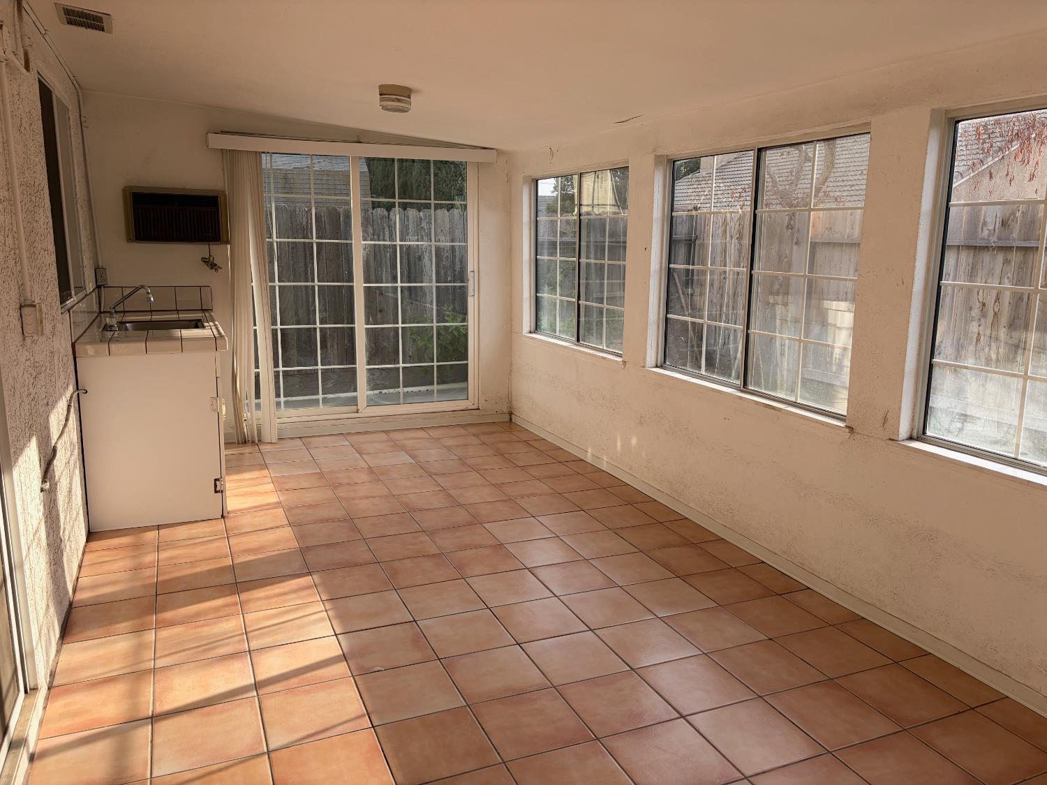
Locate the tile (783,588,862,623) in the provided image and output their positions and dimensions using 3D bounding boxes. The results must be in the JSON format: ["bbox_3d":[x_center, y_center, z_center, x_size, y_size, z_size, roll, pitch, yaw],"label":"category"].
[{"bbox_3d":[1.232,0.892,3.277,0.150,0.012,0.294,-3,12,-23],"label":"tile"}]

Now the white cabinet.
[{"bbox_3d":[-2.170,0.104,4.687,0.636,0.881,1.615,-4,12,-23],"label":"white cabinet"}]

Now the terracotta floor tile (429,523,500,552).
[{"bbox_3d":[-0.302,0.729,3.904,0.298,0.010,0.298,-3,12,-23],"label":"terracotta floor tile"}]

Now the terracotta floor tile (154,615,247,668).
[{"bbox_3d":[-1.175,0.905,2.877,0.298,0.010,0.298,-3,12,-23],"label":"terracotta floor tile"}]

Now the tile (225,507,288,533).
[{"bbox_3d":[-1.381,0.668,4.090,0.298,0.010,0.298,-3,12,-23],"label":"tile"}]

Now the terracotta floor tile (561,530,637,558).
[{"bbox_3d":[0.377,0.755,3.888,0.294,0.012,0.294,-3,12,-23],"label":"terracotta floor tile"}]

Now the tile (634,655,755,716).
[{"bbox_3d":[0.584,0.996,2.677,0.300,0.011,0.300,-3,12,-23],"label":"tile"}]

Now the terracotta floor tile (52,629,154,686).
[{"bbox_3d":[-1.460,0.928,2.770,0.294,0.012,0.294,-3,12,-23],"label":"terracotta floor tile"}]

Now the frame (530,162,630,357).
[{"bbox_3d":[0.395,-0.919,5.419,0.070,1.175,1.480,-4,11,-23],"label":"frame"}]

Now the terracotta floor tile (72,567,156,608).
[{"bbox_3d":[-1.696,0.812,3.303,0.298,0.010,0.298,-3,12,-23],"label":"terracotta floor tile"}]

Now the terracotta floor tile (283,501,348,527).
[{"bbox_3d":[-1.111,0.653,4.211,0.298,0.012,0.298,-3,12,-23],"label":"terracotta floor tile"}]

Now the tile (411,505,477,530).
[{"bbox_3d":[-0.428,0.681,4.208,0.300,0.011,0.300,-3,12,-23],"label":"tile"}]

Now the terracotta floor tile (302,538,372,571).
[{"bbox_3d":[-0.866,0.770,3.694,0.298,0.010,0.298,-4,12,-23],"label":"terracotta floor tile"}]

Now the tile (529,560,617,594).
[{"bbox_3d":[0.219,0.830,3.503,0.300,0.011,0.300,-3,12,-23],"label":"tile"}]

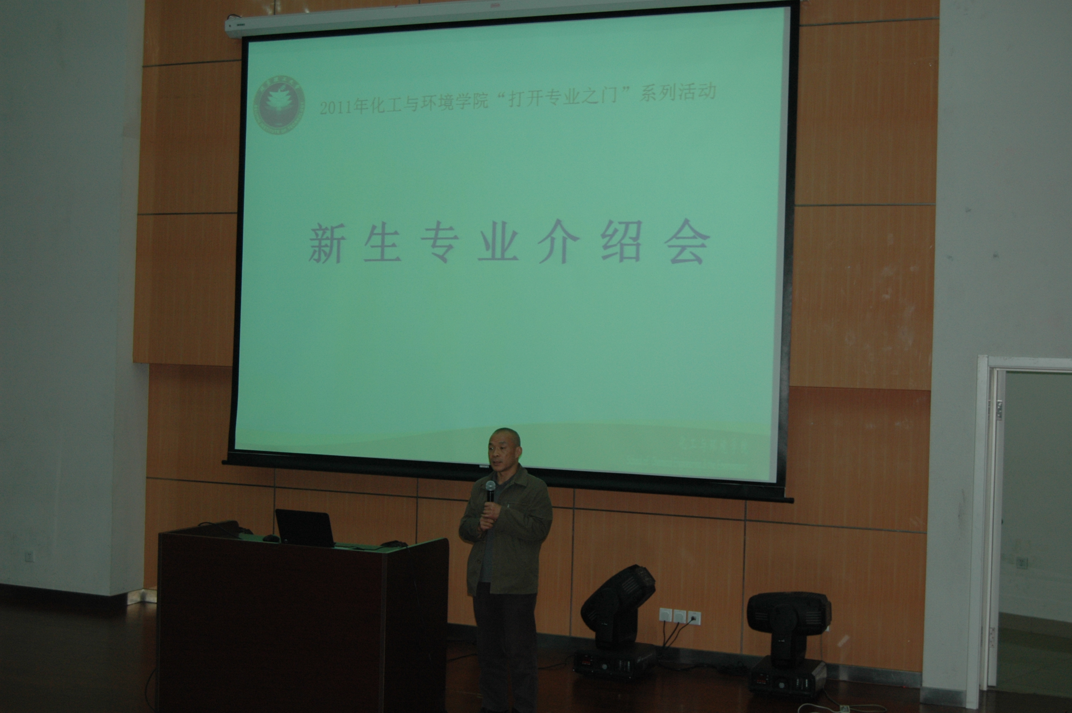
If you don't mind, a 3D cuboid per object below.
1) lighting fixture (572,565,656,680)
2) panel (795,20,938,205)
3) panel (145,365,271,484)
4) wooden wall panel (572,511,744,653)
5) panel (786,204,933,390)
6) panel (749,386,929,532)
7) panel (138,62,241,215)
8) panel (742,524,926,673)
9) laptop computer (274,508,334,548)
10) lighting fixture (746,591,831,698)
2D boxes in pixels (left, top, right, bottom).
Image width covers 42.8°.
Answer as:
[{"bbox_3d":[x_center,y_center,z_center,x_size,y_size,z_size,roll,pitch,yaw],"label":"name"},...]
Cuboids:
[{"bbox_3d":[0.524,1.714,8.886,0.470,0.710,0.420,2,0,25],"label":"lighting fixture"},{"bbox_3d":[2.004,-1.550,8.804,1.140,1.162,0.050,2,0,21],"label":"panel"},{"bbox_3d":[-2.529,0.532,10.725,1.181,0.913,0.050,2,0,21],"label":"panel"},{"bbox_3d":[0.832,1.533,9.429,1.216,0.895,0.050,2,0,21],"label":"wooden wall panel"},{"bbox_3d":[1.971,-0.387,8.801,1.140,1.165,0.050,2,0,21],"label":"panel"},{"bbox_3d":[1.986,0.657,9.001,1.201,0.916,0.050,2,0,21],"label":"panel"},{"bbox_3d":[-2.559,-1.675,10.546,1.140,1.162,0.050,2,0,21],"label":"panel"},{"bbox_3d":[1.961,1.564,8.998,1.201,0.895,0.050,2,0,21],"label":"panel"},{"bbox_3d":[-1.245,0.979,7.655,0.340,0.252,0.280,2,0,21],"label":"laptop computer"},{"bbox_3d":[1.561,1.777,8.506,0.500,0.640,0.430,2,0,16],"label":"lighting fixture"}]

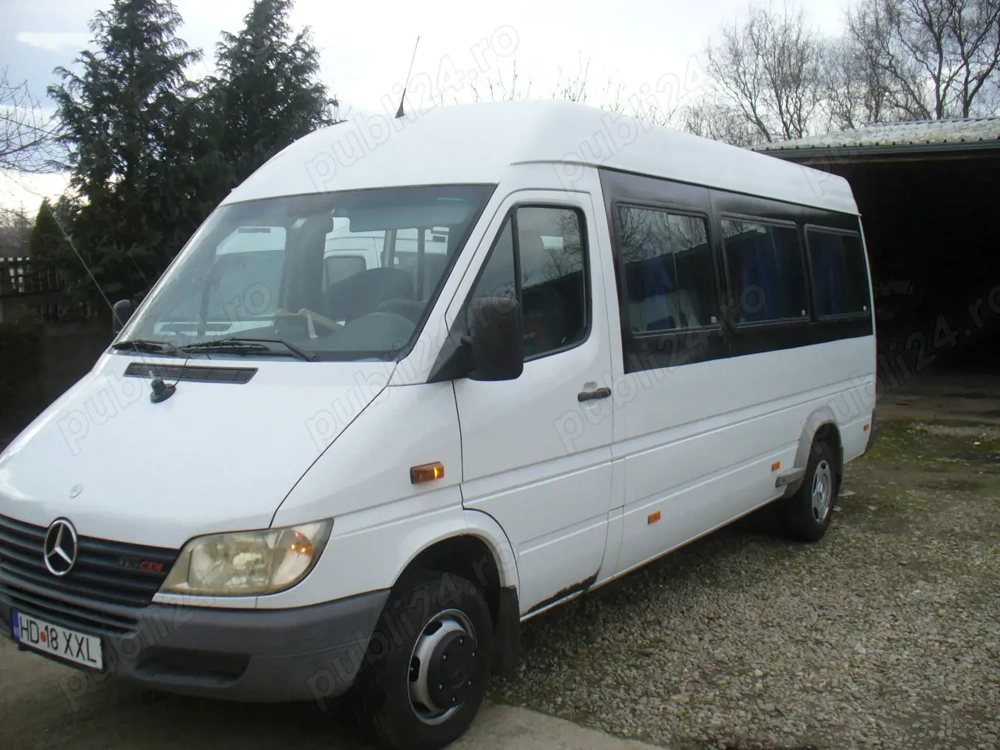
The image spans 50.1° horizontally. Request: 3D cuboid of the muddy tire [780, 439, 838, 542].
[{"bbox_3d":[2.091,0.784,7.246,0.195,0.675,0.675,3,6,35],"label":"muddy tire"}]

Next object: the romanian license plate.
[{"bbox_3d":[-1.518,0.902,3.652,0.520,0.113,0.020,3,6,35],"label":"romanian license plate"}]

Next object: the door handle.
[{"bbox_3d":[0.413,0.082,4.667,0.050,0.048,0.240,3,6,35],"label":"door handle"}]

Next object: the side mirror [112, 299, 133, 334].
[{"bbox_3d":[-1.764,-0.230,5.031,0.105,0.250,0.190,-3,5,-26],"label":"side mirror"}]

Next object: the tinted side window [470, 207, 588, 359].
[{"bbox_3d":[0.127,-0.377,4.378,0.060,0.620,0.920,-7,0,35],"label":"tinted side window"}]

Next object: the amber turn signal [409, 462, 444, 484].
[{"bbox_3d":[-0.247,0.339,3.708,0.031,0.058,0.155,3,6,35],"label":"amber turn signal"}]

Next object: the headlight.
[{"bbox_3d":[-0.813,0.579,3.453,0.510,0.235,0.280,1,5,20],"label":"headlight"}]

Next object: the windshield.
[{"bbox_3d":[-0.882,-0.473,4.473,1.670,0.930,0.140,3,-37,35],"label":"windshield"}]

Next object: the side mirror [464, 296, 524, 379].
[{"bbox_3d":[-0.029,-0.126,3.886,0.190,0.312,0.125,3,6,35],"label":"side mirror"}]

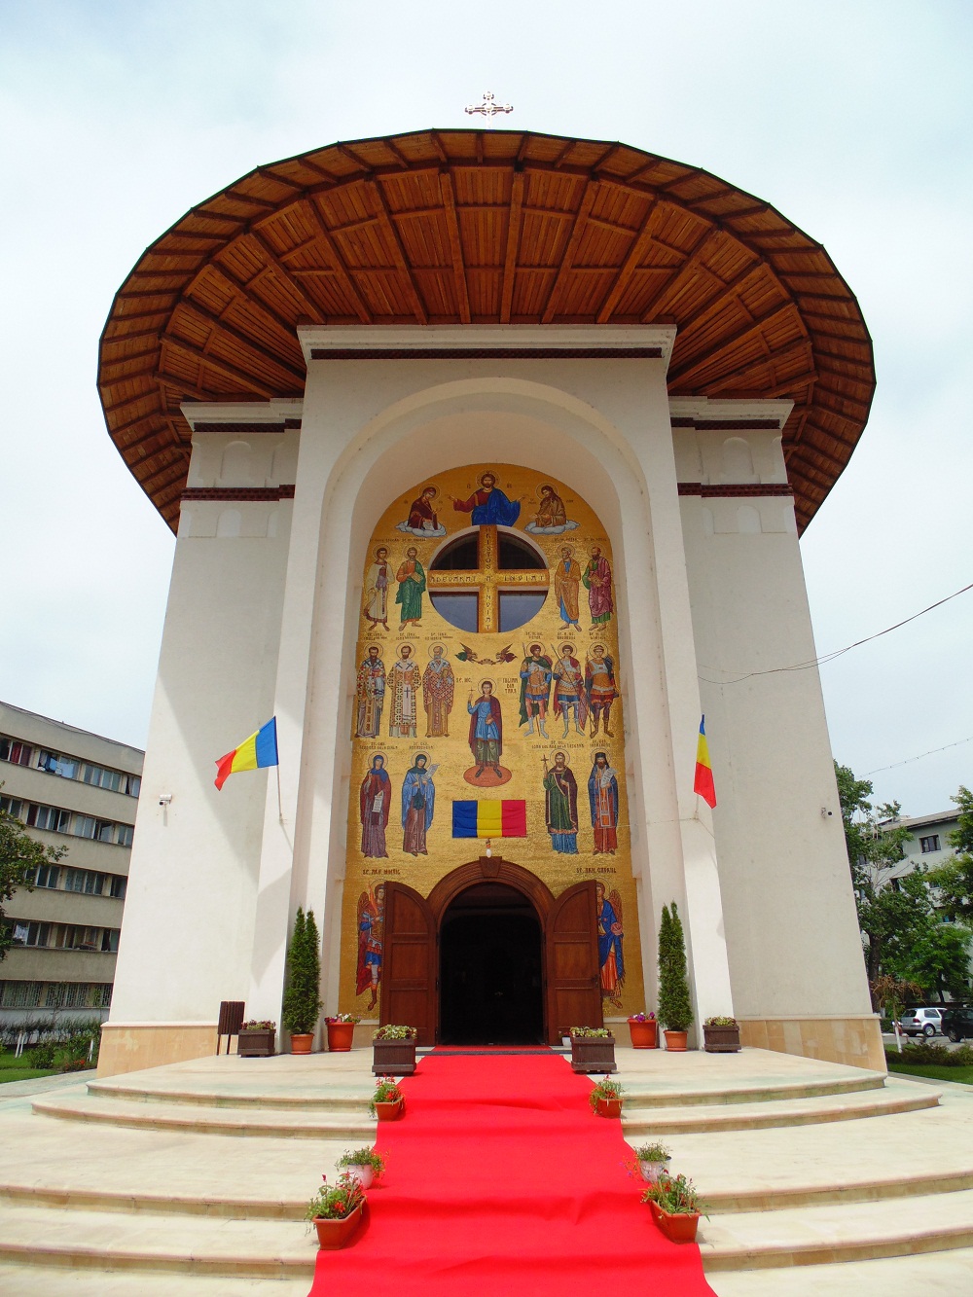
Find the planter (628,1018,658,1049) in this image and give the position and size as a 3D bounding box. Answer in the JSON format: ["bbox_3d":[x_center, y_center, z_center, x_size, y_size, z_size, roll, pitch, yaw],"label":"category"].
[{"bbox_3d":[2.839,7.005,15.002,0.520,0.530,0.520,0,-23,0],"label":"planter"}]

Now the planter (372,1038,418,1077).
[{"bbox_3d":[-1.145,5.024,10.136,0.510,0.390,0.510,0,-23,0],"label":"planter"}]

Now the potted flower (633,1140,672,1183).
[{"bbox_3d":[1.123,3.495,5.605,0.240,0.245,0.230,0,-23,0],"label":"potted flower"}]

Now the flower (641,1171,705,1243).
[{"bbox_3d":[1.151,3.409,5.058,0.280,0.300,0.450,0,-23,0],"label":"flower"}]

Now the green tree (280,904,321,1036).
[{"bbox_3d":[-3.163,5.533,14.238,0.620,2.100,0.600,0,-23,0],"label":"green tree"}]

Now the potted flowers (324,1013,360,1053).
[{"bbox_3d":[-2.535,6.739,14.470,0.570,0.590,0.540,0,-23,0],"label":"potted flowers"}]

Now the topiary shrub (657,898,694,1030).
[{"bbox_3d":[3.222,5.467,14.222,0.580,2.090,0.580,0,-23,0],"label":"topiary shrub"}]

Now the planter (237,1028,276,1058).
[{"bbox_3d":[-3.888,6.687,13.993,0.520,0.420,0.470,0,-23,0],"label":"planter"}]

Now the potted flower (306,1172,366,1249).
[{"bbox_3d":[-0.886,3.348,4.951,0.240,0.305,0.610,1,-23,-4],"label":"potted flower"}]

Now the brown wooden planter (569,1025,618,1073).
[{"bbox_3d":[1.410,5.292,10.898,0.540,0.540,0.500,0,-23,0],"label":"brown wooden planter"}]

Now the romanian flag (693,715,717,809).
[{"bbox_3d":[4.125,2.134,15.572,0.360,1.680,0.500,0,-23,0],"label":"romanian flag"}]

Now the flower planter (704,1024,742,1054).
[{"bbox_3d":[4.006,6.635,13.993,0.520,0.420,0.470,0,-23,0],"label":"flower planter"}]

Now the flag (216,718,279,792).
[{"bbox_3d":[-4.361,1.923,15.077,1.150,1.250,0.450,0,-23,0],"label":"flag"}]

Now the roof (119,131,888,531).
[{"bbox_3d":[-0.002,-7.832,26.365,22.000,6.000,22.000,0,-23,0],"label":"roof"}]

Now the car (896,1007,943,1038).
[{"bbox_3d":[26.582,21.907,48.368,4.150,1.440,1.735,3,-23,-8],"label":"car"}]

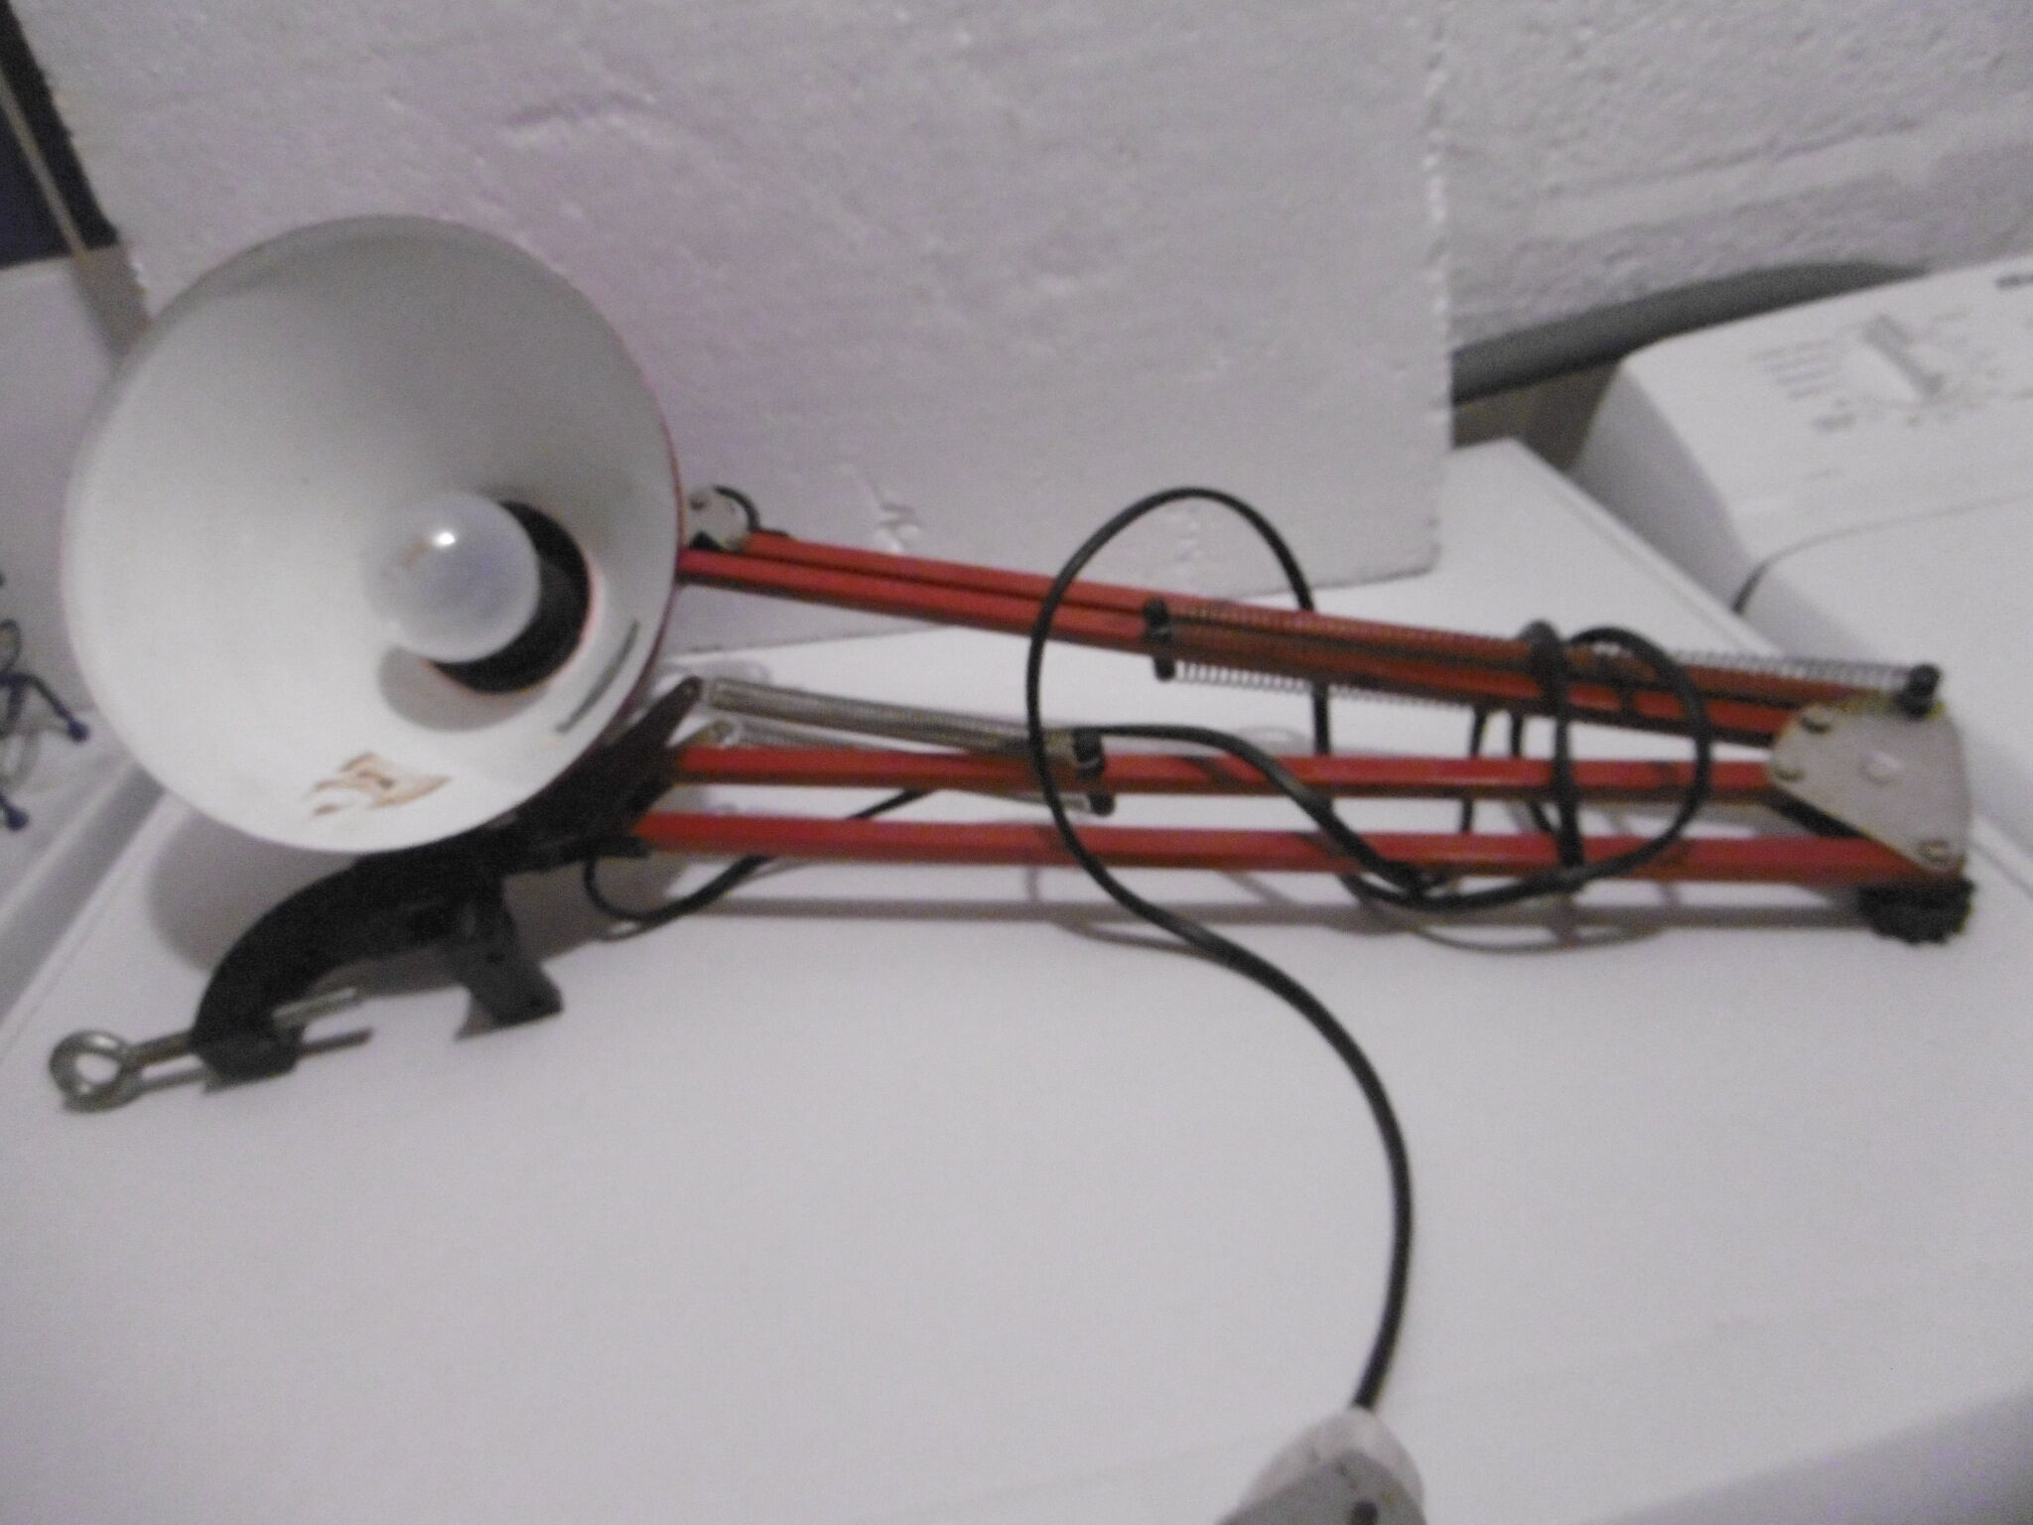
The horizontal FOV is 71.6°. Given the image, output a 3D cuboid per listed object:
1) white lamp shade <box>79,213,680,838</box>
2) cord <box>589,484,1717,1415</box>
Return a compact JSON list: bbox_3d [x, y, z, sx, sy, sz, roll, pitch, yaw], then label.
[{"bbox_3d":[-0.171,-0.058,0.454,0.176,0.176,0.145,1,-4,5],"label":"white lamp shade"},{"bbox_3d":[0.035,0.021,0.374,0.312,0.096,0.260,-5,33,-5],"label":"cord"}]

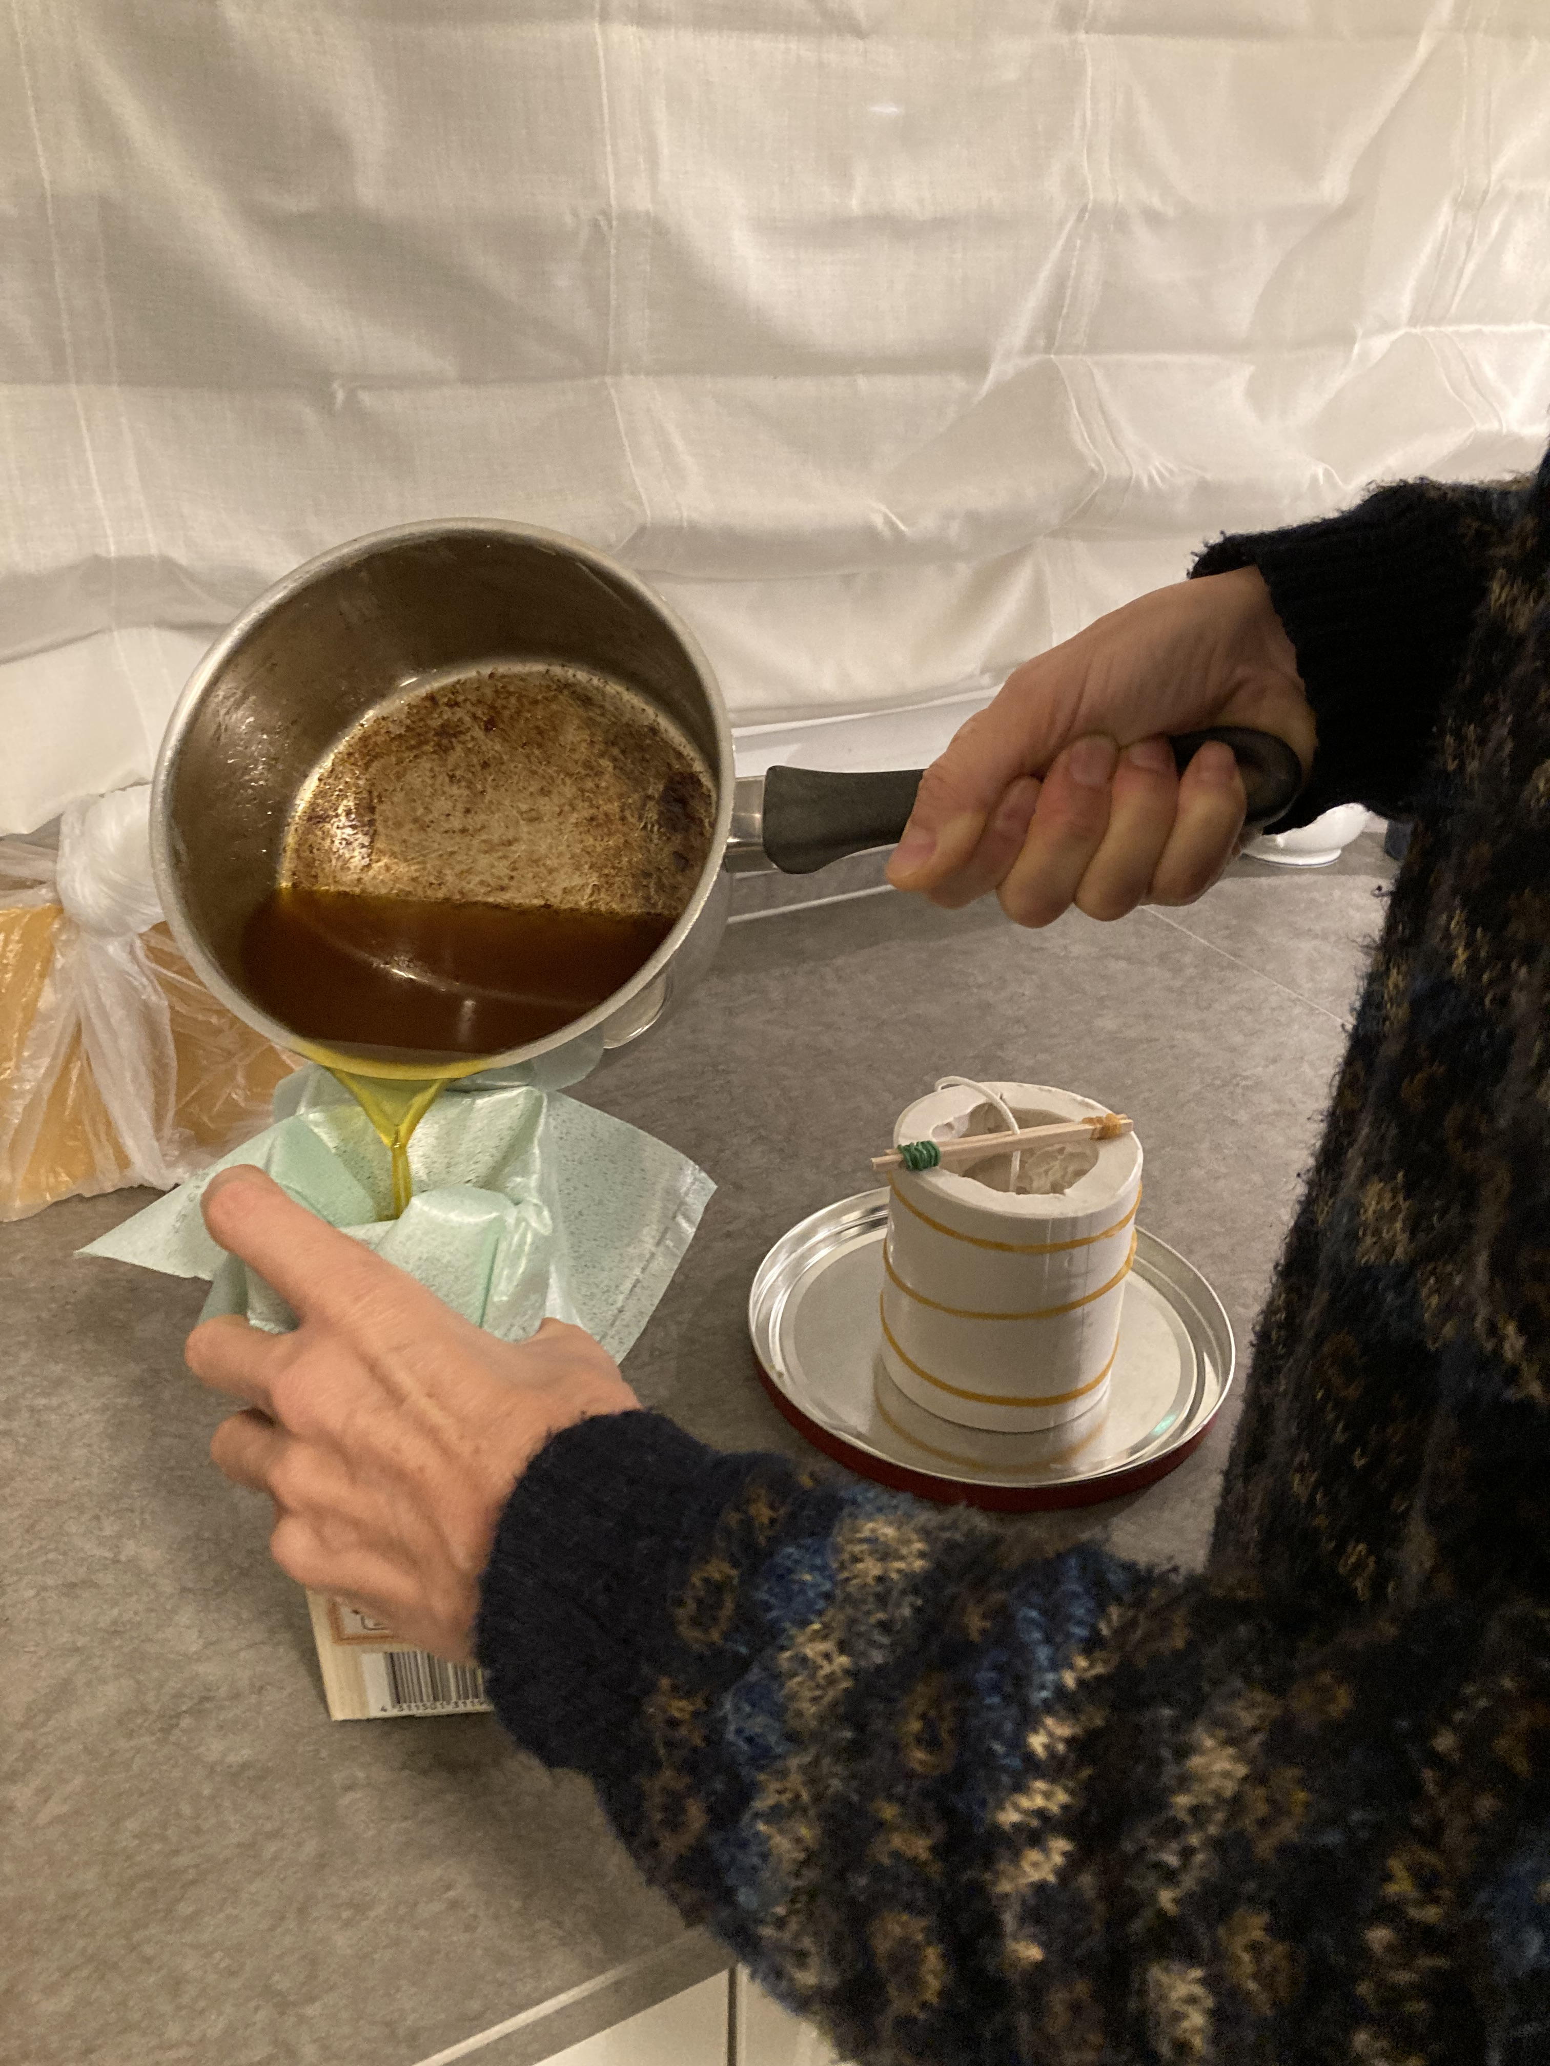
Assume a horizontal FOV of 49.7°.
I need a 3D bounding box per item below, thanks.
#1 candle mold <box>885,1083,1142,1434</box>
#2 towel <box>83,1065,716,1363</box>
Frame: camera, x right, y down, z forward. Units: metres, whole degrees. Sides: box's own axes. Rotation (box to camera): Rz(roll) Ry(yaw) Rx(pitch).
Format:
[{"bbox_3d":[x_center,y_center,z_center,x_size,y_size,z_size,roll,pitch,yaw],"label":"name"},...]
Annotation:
[{"bbox_3d":[0.079,0.074,0.563,0.080,0.087,0.080,0,29,0],"label":"candle mold"},{"bbox_3d":[-0.098,0.056,0.442,0.160,0.080,0.125,0,29,0],"label":"towel"}]

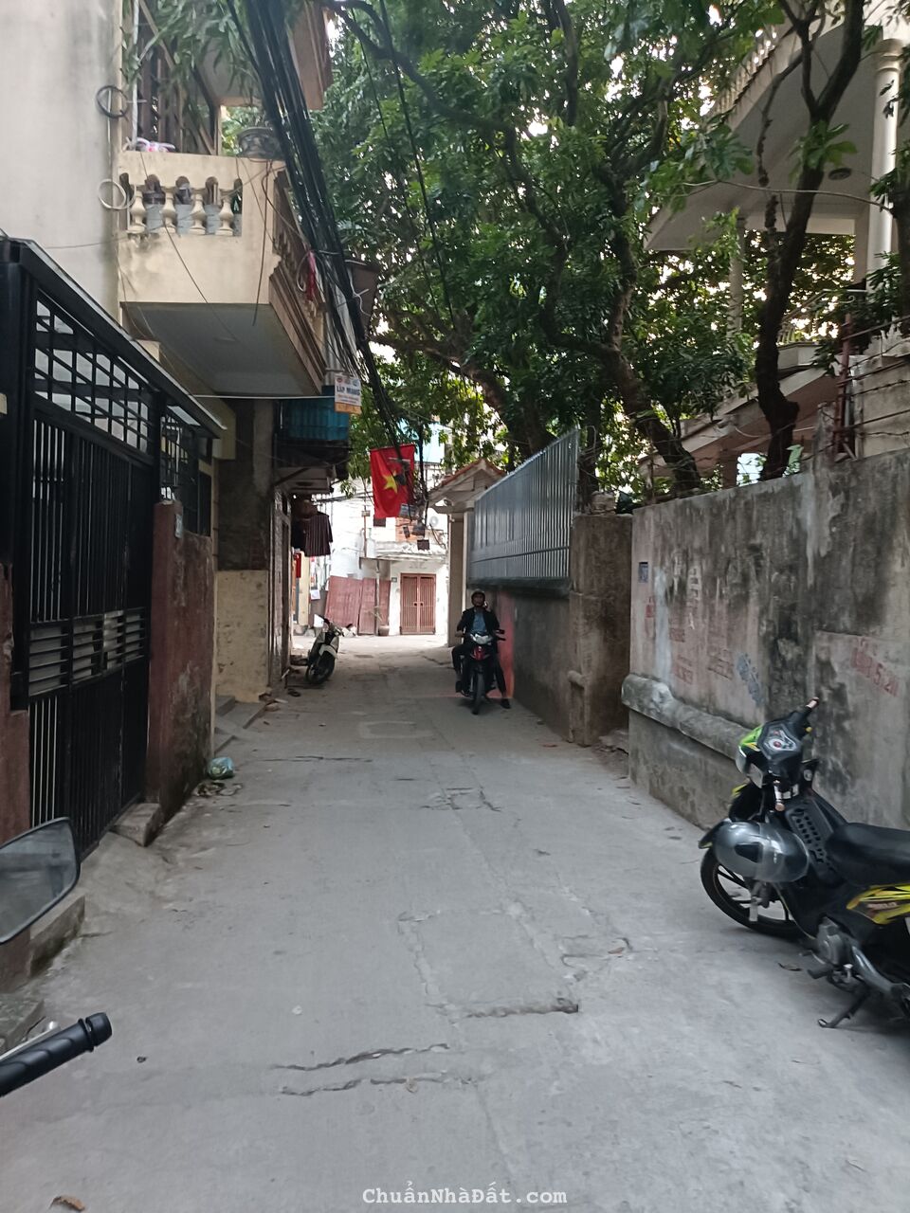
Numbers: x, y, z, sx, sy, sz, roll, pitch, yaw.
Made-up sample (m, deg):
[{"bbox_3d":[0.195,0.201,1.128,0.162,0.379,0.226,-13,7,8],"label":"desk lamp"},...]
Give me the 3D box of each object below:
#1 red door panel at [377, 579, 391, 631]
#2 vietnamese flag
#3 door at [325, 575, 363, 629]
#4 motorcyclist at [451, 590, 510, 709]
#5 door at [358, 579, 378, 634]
[{"bbox_3d":[-2.174,-0.014,26.800,0.450,1.670,0.070,0,2,-5],"label":"red door panel"},{"bbox_3d":[-1.084,-2.193,15.300,0.800,1.270,0.120,0,2,-5],"label":"vietnamese flag"},{"bbox_3d":[-3.407,-0.072,26.800,1.100,1.740,0.070,0,2,-5],"label":"door"},{"bbox_3d":[0.336,0.550,11.300,0.740,1.530,0.850,0,2,-1],"label":"motorcyclist"},{"bbox_3d":[-2.653,0.014,26.800,0.550,1.750,0.070,0,2,-5],"label":"door"}]

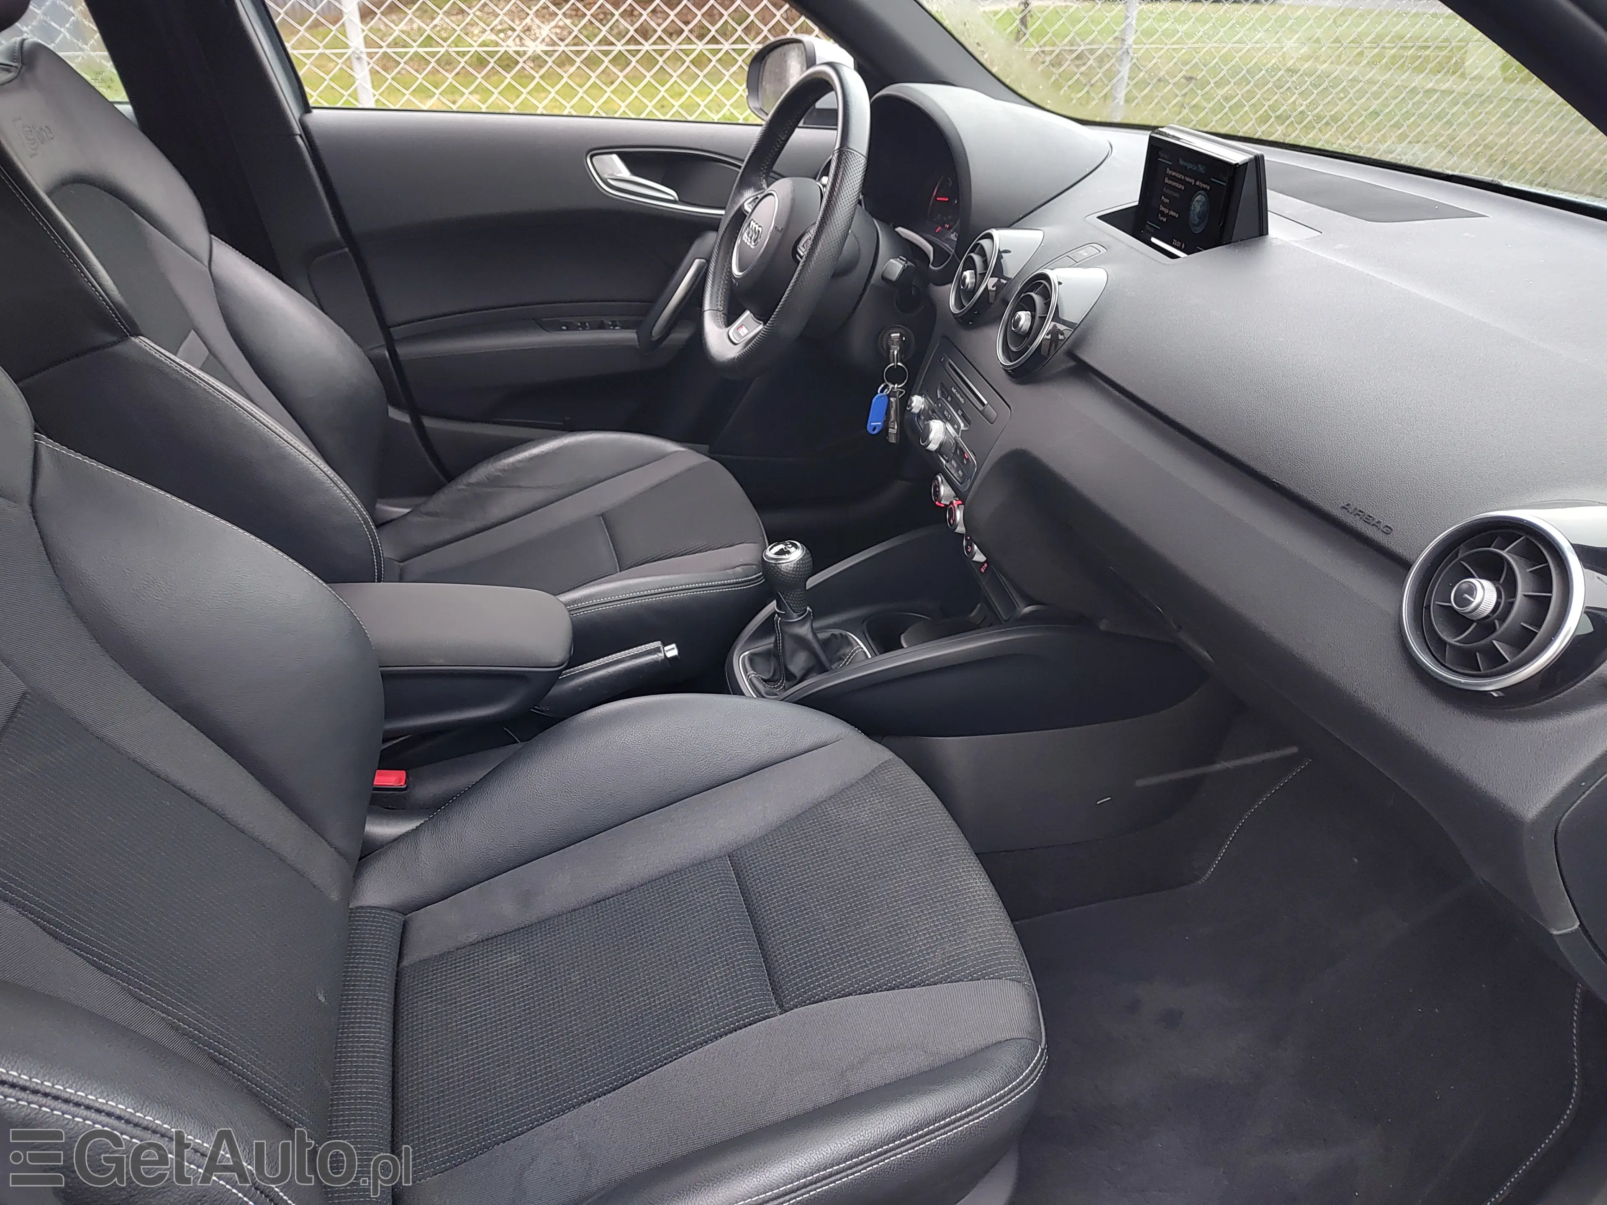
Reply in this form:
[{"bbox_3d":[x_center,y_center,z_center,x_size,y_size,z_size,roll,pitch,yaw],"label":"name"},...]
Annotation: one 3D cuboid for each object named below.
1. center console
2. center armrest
[{"bbox_3d":[0.170,0.000,1.139,0.500,0.500,0.270,-9,33,-14],"label":"center console"},{"bbox_3d":[-0.349,0.043,0.988,0.275,0.100,0.135,-4,32,-17],"label":"center armrest"}]

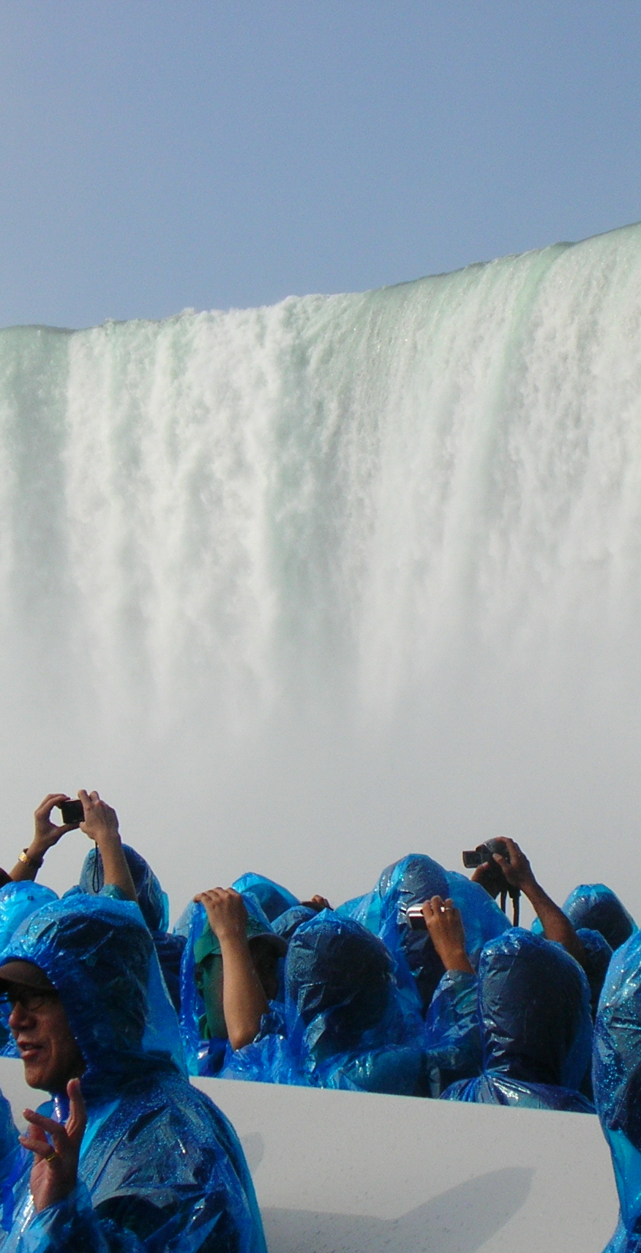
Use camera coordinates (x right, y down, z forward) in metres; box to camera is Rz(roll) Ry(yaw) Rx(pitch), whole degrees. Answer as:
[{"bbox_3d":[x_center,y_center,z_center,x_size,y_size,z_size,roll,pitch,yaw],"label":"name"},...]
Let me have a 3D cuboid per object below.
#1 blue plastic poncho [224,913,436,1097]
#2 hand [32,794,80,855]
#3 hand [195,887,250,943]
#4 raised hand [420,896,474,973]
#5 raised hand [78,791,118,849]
[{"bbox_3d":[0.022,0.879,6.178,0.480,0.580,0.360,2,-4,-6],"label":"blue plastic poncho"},{"bbox_3d":[-0.624,0.467,7.400,0.100,0.140,0.090,-1,-5,37],"label":"hand"},{"bbox_3d":[-0.194,0.570,6.200,0.100,0.115,0.085,3,-5,-17],"label":"hand"},{"bbox_3d":[0.252,0.612,6.200,0.080,0.145,0.085,-13,-6,-17],"label":"raised hand"},{"bbox_3d":[-0.521,0.453,7.400,0.085,0.135,0.090,5,-5,-30],"label":"raised hand"}]

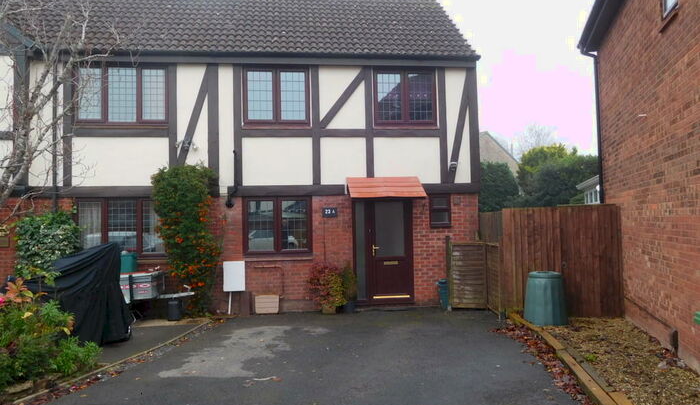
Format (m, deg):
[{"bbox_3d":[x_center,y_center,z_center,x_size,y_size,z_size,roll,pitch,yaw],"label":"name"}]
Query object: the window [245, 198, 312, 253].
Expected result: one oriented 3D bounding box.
[{"bbox_3d":[-1.407,0.446,9.900,1.311,1.149,0.090,-1,-2,-6],"label":"window"}]

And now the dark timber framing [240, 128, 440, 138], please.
[{"bbox_3d":[-0.192,-1.374,10.065,3.972,0.178,0.050,-1,-3,-6],"label":"dark timber framing"}]

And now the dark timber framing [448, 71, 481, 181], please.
[{"bbox_3d":[2.298,-1.552,10.271,0.613,2.388,0.060,-1,-2,-6],"label":"dark timber framing"}]

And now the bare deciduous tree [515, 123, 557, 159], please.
[{"bbox_3d":[12.193,-1.211,32.827,3.700,8.031,3.700,-1,-2,-6],"label":"bare deciduous tree"}]

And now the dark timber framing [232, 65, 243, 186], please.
[{"bbox_3d":[-2.175,-1.505,9.832,0.165,2.359,0.050,-1,-2,-6],"label":"dark timber framing"}]

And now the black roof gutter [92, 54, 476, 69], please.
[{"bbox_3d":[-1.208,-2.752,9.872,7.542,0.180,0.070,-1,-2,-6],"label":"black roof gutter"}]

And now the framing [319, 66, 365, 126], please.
[{"bbox_3d":[-0.118,-2.063,10.058,0.191,1.454,0.050,37,-5,-3],"label":"framing"}]

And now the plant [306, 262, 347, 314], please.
[{"bbox_3d":[-0.441,1.600,9.571,0.740,0.970,0.660,-1,-2,-6],"label":"plant"}]

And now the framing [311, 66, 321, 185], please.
[{"bbox_3d":[-0.669,-1.519,9.959,0.158,2.365,0.050,-1,-2,-6],"label":"framing"}]

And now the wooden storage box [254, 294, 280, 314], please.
[{"bbox_3d":[-1.560,1.922,9.635,0.457,0.359,0.280,-1,-3,-6],"label":"wooden storage box"}]

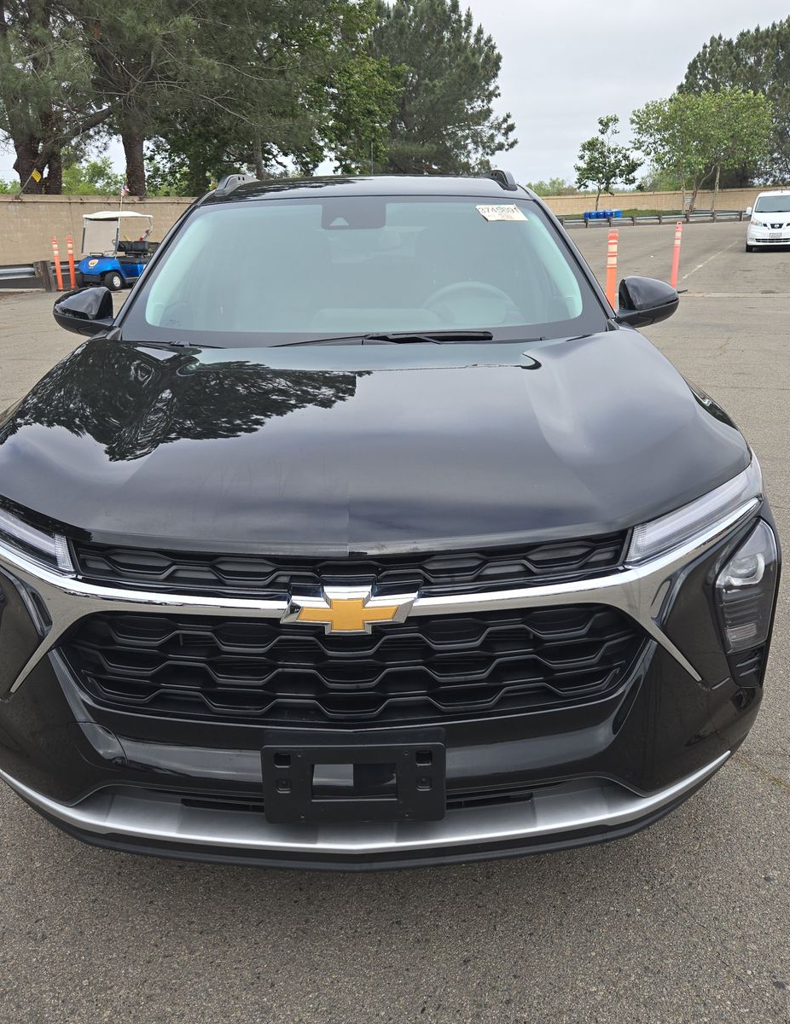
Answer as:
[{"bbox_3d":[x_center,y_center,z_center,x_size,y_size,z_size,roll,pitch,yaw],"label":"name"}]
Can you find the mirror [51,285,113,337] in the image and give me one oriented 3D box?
[{"bbox_3d":[-1.023,-0.658,2.979,0.205,0.160,0.165,-1,18,0],"label":"mirror"}]

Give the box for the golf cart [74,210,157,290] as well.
[{"bbox_3d":[-6.259,-6.062,21.000,1.200,1.760,2.350,6,20,21],"label":"golf cart"}]

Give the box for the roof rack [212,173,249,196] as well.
[{"bbox_3d":[-0.653,-1.426,4.002,0.080,0.100,1.500,-1,18,0],"label":"roof rack"}]

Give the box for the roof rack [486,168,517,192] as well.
[{"bbox_3d":[0.445,-1.505,4.216,0.090,0.110,1.700,-1,18,0],"label":"roof rack"}]

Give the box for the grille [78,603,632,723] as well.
[{"bbox_3d":[-0.073,0.254,1.567,1.040,0.200,0.140,-1,18,0],"label":"grille"}]

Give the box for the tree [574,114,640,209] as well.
[{"bbox_3d":[16.598,-27.283,71.115,5.000,7.120,4.700,3,19,12],"label":"tree"}]

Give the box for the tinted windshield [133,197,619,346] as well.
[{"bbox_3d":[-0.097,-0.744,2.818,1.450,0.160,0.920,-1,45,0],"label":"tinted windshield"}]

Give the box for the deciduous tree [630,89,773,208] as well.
[{"bbox_3d":[23.014,-27.004,68.083,10.400,8.660,8.000,5,19,17],"label":"deciduous tree"}]

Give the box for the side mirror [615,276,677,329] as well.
[{"bbox_3d":[0.827,-0.688,2.979,0.205,0.160,0.165,-1,18,0],"label":"side mirror"}]

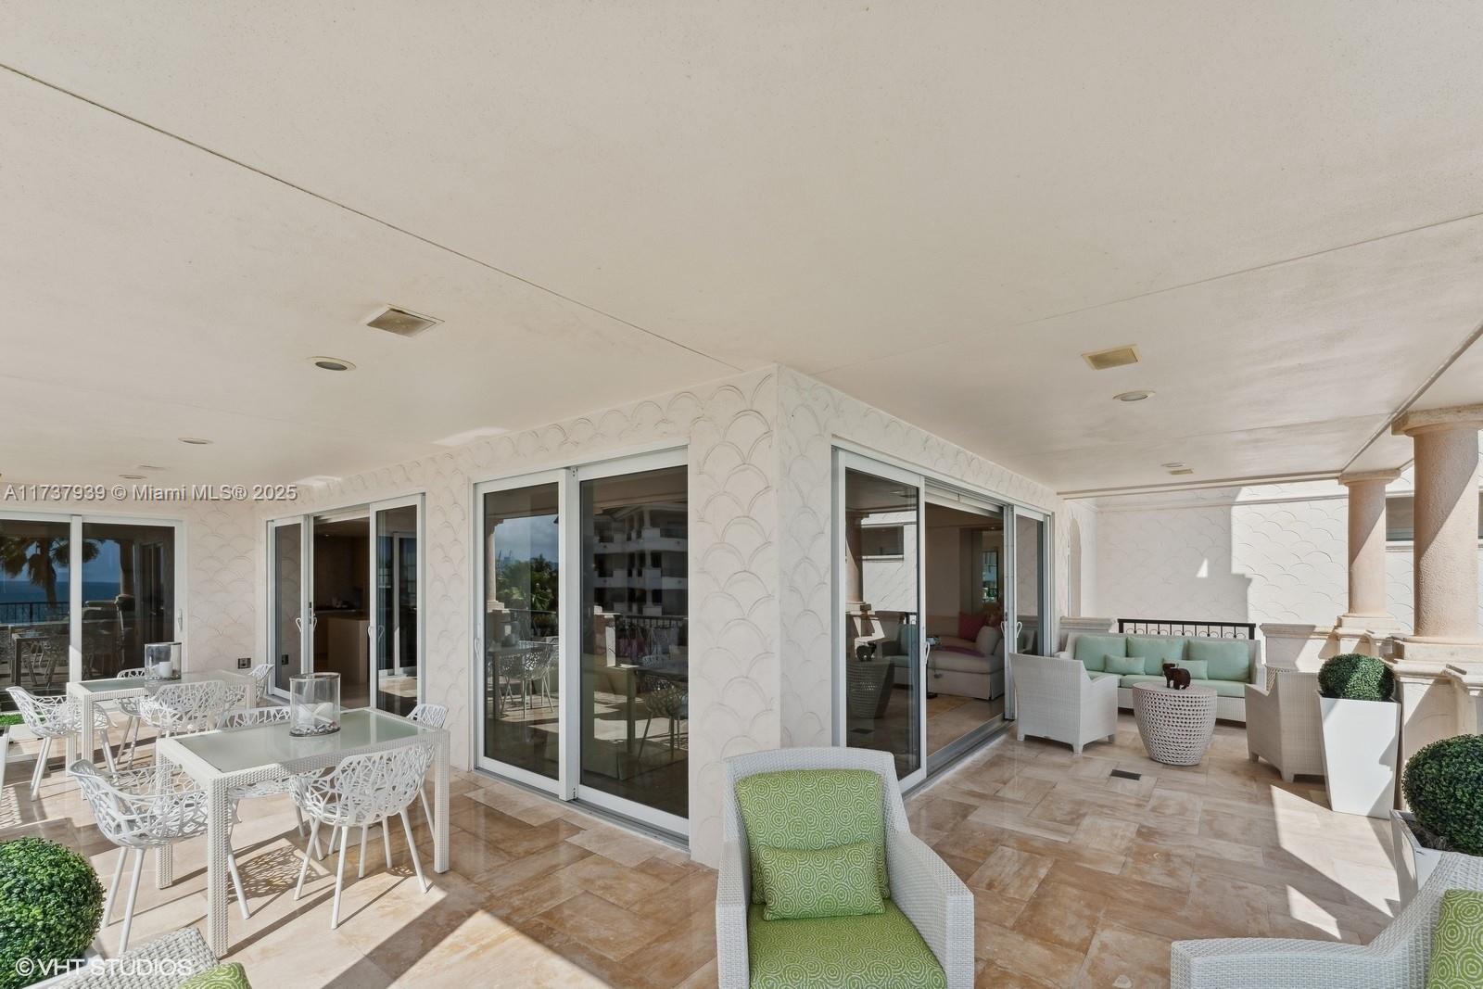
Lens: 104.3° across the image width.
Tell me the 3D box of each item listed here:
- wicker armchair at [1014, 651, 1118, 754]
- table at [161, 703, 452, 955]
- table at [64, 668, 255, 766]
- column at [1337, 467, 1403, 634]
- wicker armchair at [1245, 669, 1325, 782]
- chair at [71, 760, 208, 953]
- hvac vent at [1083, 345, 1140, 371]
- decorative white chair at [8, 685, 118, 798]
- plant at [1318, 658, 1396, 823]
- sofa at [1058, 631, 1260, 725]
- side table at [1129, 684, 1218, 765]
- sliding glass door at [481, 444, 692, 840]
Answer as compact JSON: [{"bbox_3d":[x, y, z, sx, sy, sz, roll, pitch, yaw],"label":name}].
[{"bbox_3d":[3.139,1.971,5.580,0.700,0.840,0.690,3,-5,-35],"label":"wicker armchair"},{"bbox_3d":[-2.257,1.643,3.001,0.940,0.755,0.940,-3,-5,38],"label":"table"},{"bbox_3d":[-4.678,1.882,4.665,0.940,0.755,0.940,-3,-5,38],"label":"table"},{"bbox_3d":[6.596,0.594,6.052,0.410,1.650,0.410,-3,-5,38],"label":"column"},{"bbox_3d":[4.647,1.852,4.750,0.680,0.840,0.680,-1,-4,12],"label":"wicker armchair"},{"bbox_3d":[-2.636,1.562,2.626,0.570,0.810,0.560,-3,-5,38],"label":"chair"},{"bbox_3d":[1.867,-0.668,2.903,0.220,0.030,0.270,-3,-5,38],"label":"hvac vent"},{"bbox_3d":[-5.098,1.806,4.329,0.570,0.810,0.560,-3,-5,38],"label":"decorative white chair"},{"bbox_3d":[4.226,1.636,3.980,0.380,1.050,0.380,-3,-5,38],"label":"plant"},{"bbox_3d":[4.821,2.133,6.781,1.900,0.860,0.840,-3,-5,36],"label":"sofa"},{"bbox_3d":[3.826,2.025,5.088,0.600,0.590,0.600,-3,-5,38],"label":"side table"},{"bbox_3d":[-1.252,0.989,4.103,2.300,2.340,0.140,-3,-5,36],"label":"sliding glass door"}]

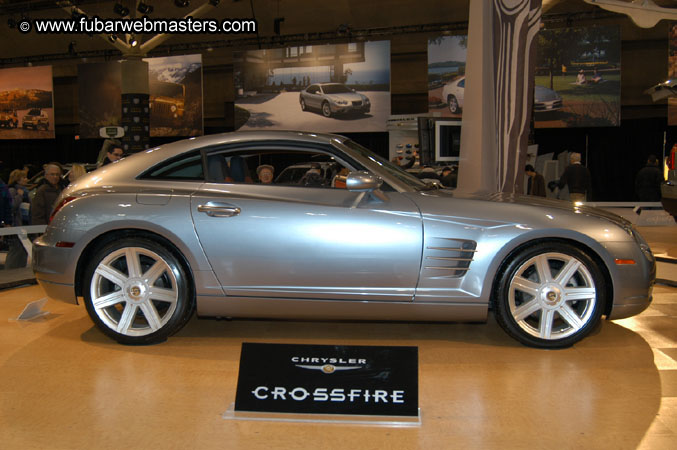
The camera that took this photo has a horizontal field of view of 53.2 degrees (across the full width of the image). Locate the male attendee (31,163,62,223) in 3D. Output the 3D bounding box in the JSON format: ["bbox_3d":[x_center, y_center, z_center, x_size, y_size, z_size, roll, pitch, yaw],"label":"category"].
[{"bbox_3d":[-3.477,0.074,8.217,0.520,1.660,0.320,-2,4,-25],"label":"male attendee"}]

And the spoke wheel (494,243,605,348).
[{"bbox_3d":[1.207,0.386,3.903,0.640,0.640,0.230,0,3,4],"label":"spoke wheel"}]

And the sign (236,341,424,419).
[{"bbox_3d":[-0.045,0.613,2.695,0.720,0.280,0.030,0,-27,6],"label":"sign"}]

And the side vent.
[{"bbox_3d":[0.640,0.191,3.863,0.290,0.225,0.060,0,3,4],"label":"side vent"}]

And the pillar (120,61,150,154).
[{"bbox_3d":[-5.314,-2.030,17.909,0.760,4.750,0.760,0,3,0],"label":"pillar"}]

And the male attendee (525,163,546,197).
[{"bbox_3d":[3.950,-0.400,13.500,0.420,1.600,0.500,-1,2,-7],"label":"male attendee"}]

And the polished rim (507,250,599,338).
[{"bbox_3d":[1.206,0.399,3.875,0.490,0.490,0.190,0,2,5],"label":"polished rim"}]

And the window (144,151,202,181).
[{"bbox_3d":[-1.020,-0.366,4.157,0.380,0.185,0.090,0,3,4],"label":"window"}]

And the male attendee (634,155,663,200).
[{"bbox_3d":[5.769,-0.410,12.601,0.520,1.800,0.320,0,3,6],"label":"male attendee"}]

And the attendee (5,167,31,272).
[{"bbox_3d":[-4.600,0.020,9.800,0.360,1.620,0.460,0,2,-6],"label":"attendee"}]

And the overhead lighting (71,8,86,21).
[{"bbox_3d":[-5.767,-4.669,15.000,0.270,0.270,0.360,-4,31,-42],"label":"overhead lighting"}]

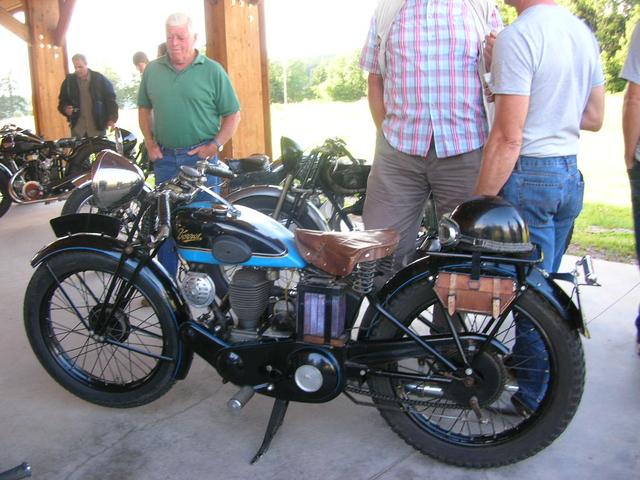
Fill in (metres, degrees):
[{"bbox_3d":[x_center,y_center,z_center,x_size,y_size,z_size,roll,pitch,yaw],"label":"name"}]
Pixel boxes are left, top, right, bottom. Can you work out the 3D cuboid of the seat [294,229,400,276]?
[{"bbox_3d":[0.075,0.033,2.077,0.320,0.145,0.280,3,13,20],"label":"seat"}]

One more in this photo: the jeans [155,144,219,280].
[{"bbox_3d":[-0.767,-0.086,3.803,0.410,0.980,0.310,0,11,4],"label":"jeans"}]

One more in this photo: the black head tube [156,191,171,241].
[{"bbox_3d":[-0.553,-0.083,2.285,0.050,0.180,0.050,3,12,-1],"label":"black head tube"}]

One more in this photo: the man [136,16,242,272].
[{"bbox_3d":[-0.742,-0.425,3.739,0.580,1.690,0.360,0,11,4],"label":"man"}]

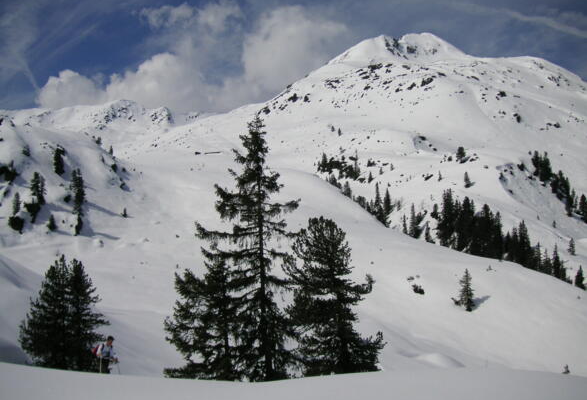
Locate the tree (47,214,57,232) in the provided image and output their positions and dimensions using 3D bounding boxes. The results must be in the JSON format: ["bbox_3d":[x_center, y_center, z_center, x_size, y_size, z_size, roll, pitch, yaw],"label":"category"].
[{"bbox_3d":[-30.862,2.997,80.000,1.275,2.296,1.275,-1,-3,0],"label":"tree"}]

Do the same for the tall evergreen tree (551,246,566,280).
[{"bbox_3d":[54.918,12.952,130.000,3.316,7.461,2.984,-1,-3,0],"label":"tall evergreen tree"}]

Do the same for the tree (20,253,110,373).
[{"bbox_3d":[-7.883,4.130,21.500,3.085,4.387,2.776,-1,-3,0],"label":"tree"}]

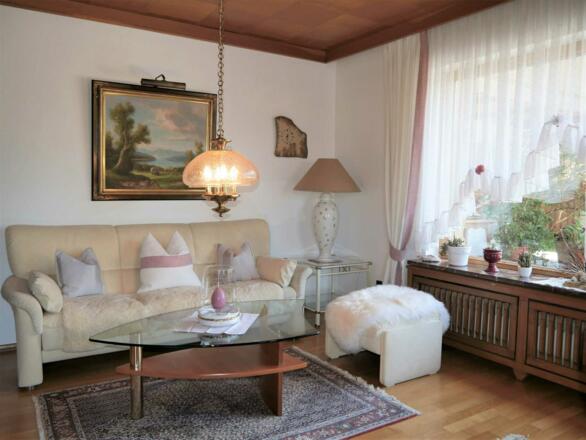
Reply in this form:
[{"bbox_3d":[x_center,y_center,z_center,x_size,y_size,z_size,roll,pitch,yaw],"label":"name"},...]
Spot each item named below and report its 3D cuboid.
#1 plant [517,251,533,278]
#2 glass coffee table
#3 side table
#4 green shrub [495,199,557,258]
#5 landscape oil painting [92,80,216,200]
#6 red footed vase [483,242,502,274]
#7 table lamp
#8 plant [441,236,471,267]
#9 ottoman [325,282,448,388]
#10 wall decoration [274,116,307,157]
[{"bbox_3d":[1.482,0.276,3.026,0.101,0.165,0.101,-2,5,-33],"label":"plant"},{"bbox_3d":[-0.431,0.768,2.658,1.259,0.400,0.800,-1,4,-17],"label":"glass coffee table"},{"bbox_3d":[0.305,0.609,4.144,0.534,0.516,0.476,-2,5,-33],"label":"side table"},{"bbox_3d":[2.746,0.106,5.600,0.700,0.730,0.750,-2,5,-33],"label":"green shrub"},{"bbox_3d":[-1.069,-0.608,3.818,1.005,0.899,0.045,-2,5,-33],"label":"landscape oil painting"},{"bbox_3d":[1.327,0.242,3.160,0.130,0.209,0.130,-2,5,-33],"label":"red footed vase"},{"bbox_3d":[0.303,-0.087,4.145,0.586,0.889,0.586,0,4,0],"label":"table lamp"},{"bbox_3d":[1.207,0.221,3.478,0.191,0.206,0.209,-2,5,-33],"label":"plant"},{"bbox_3d":[0.581,0.736,3.088,0.522,0.423,0.661,-2,5,-33],"label":"ottoman"},{"bbox_3d":[-0.007,-0.776,4.516,0.371,0.400,0.030,-2,5,-33],"label":"wall decoration"}]

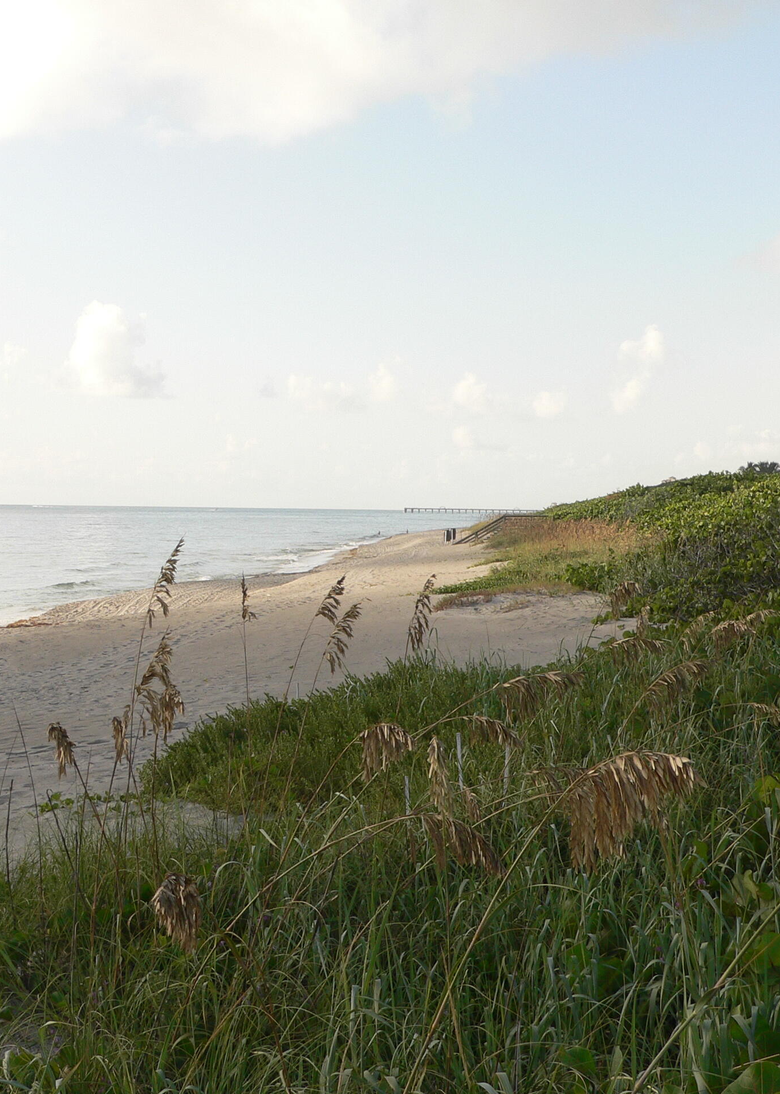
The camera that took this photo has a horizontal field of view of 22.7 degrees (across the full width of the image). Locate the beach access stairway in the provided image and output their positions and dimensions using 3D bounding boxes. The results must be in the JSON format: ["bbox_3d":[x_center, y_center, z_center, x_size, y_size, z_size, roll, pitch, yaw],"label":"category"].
[{"bbox_3d":[9.945,-1.549,170.000,8.300,2.900,1.900,1,1,3],"label":"beach access stairway"}]

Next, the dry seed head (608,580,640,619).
[{"bbox_3d":[1.298,0.289,10.800,0.178,0.215,0.160,1,1,7],"label":"dry seed head"}]

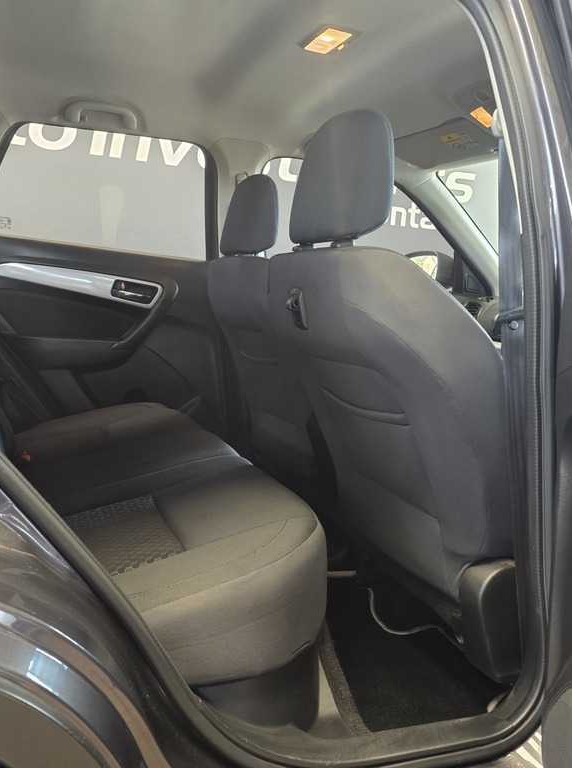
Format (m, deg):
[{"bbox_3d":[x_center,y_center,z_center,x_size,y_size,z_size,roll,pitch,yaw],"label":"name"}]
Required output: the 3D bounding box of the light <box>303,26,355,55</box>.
[{"bbox_3d":[0.093,-0.748,1.482,0.084,0.022,0.136,0,9,-24],"label":"light"}]

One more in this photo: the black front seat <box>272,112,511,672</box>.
[{"bbox_3d":[0.423,0.008,1.363,0.850,0.975,0.540,0,9,-24],"label":"black front seat"}]

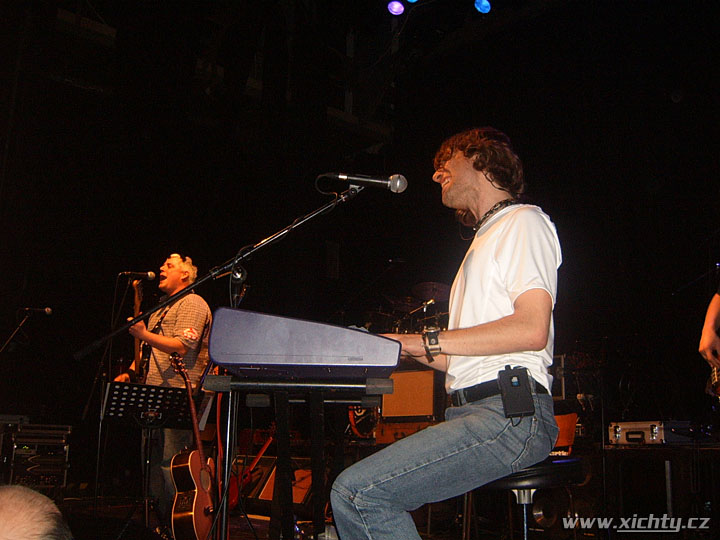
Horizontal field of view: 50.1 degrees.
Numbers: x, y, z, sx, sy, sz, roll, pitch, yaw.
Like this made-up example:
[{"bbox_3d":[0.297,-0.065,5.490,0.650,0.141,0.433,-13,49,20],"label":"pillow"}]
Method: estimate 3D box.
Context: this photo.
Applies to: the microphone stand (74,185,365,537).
[{"bbox_3d":[-0.399,0.503,2.024,0.800,1.464,0.500,1,-8,2],"label":"microphone stand"}]

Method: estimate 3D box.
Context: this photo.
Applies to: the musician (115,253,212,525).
[{"bbox_3d":[-1.268,0.762,5.019,0.580,1.770,0.550,3,-8,-12],"label":"musician"}]

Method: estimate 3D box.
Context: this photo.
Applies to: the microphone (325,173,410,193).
[{"bbox_3d":[0.034,-0.237,2.060,0.182,0.053,0.053,7,-8,0],"label":"microphone"}]

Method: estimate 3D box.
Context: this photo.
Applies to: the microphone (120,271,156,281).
[{"bbox_3d":[-1.427,0.036,4.980,0.180,0.052,0.052,5,-9,-12],"label":"microphone"}]

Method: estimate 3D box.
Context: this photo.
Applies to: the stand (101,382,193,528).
[{"bbox_3d":[-1.225,1.098,4.436,0.520,0.950,0.500,2,-8,-9],"label":"stand"}]

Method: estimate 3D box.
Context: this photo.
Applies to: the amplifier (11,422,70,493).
[{"bbox_3d":[-2.695,1.536,6.490,0.520,0.580,0.500,3,-8,-14],"label":"amplifier"}]

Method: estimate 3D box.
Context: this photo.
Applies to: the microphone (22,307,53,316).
[{"bbox_3d":[-2.273,0.294,5.450,0.180,0.052,0.052,4,-8,-9],"label":"microphone"}]

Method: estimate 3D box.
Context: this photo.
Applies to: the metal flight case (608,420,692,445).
[{"bbox_3d":[2.020,1.130,5.360,0.320,0.150,0.450,9,-15,-34],"label":"metal flight case"}]

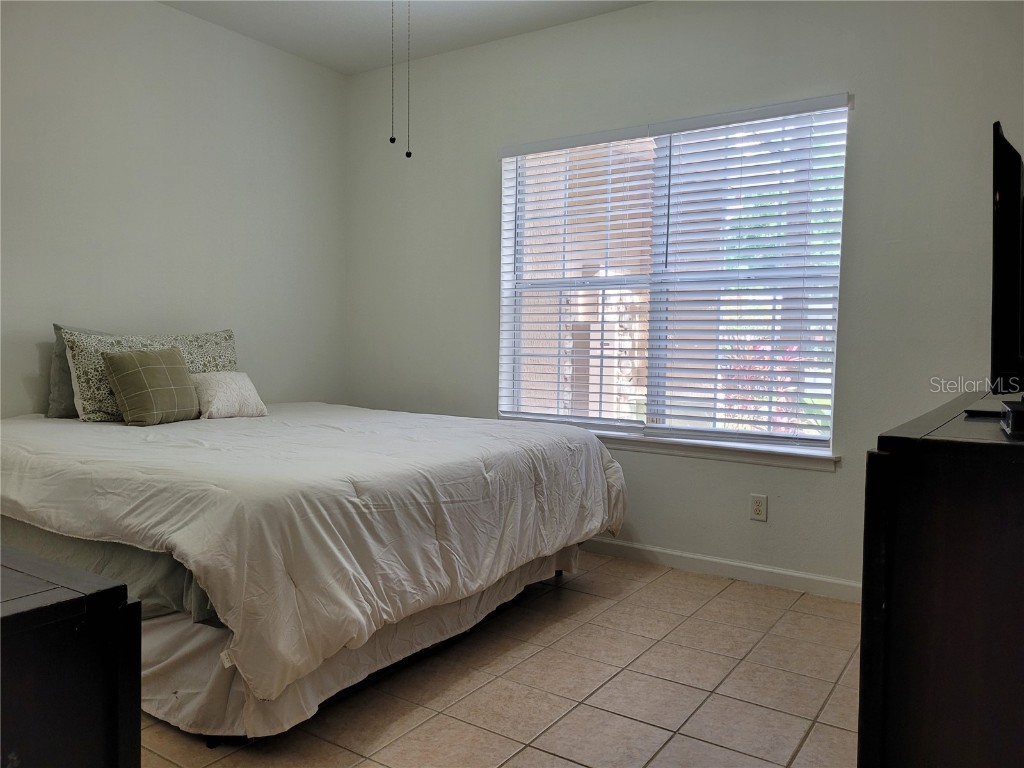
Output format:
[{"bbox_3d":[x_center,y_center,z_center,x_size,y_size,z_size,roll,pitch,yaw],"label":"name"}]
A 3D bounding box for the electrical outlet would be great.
[{"bbox_3d":[1.143,0.576,3.560,0.073,0.117,0.010,3,4,33],"label":"electrical outlet"}]

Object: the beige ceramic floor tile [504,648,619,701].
[{"bbox_3d":[0.170,0.969,2.567,0.302,0.010,0.302,3,4,33],"label":"beige ceramic floor tile"}]

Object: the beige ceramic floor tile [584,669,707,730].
[{"bbox_3d":[0.426,0.984,2.398,0.302,0.010,0.302,3,4,33],"label":"beige ceramic floor tile"}]

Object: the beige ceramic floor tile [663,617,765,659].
[{"bbox_3d":[0.755,0.953,2.876,0.299,0.012,0.299,3,4,33],"label":"beige ceramic floor tile"}]

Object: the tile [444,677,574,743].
[{"bbox_3d":[-0.002,0.970,2.283,0.299,0.012,0.299,3,4,33],"label":"tile"}]

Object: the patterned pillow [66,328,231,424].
[{"bbox_3d":[-1.708,-0.066,3.788,0.170,0.439,0.902,-22,-10,32],"label":"patterned pillow"}]

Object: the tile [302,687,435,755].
[{"bbox_3d":[-0.424,0.975,2.224,0.302,0.010,0.302,3,4,33],"label":"tile"}]

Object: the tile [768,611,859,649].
[{"bbox_3d":[1.176,0.957,2.962,0.299,0.012,0.299,3,4,33],"label":"tile"}]

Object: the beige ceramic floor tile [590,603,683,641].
[{"bbox_3d":[0.501,0.938,3.043,0.299,0.012,0.299,3,4,33],"label":"beige ceramic floor tile"}]

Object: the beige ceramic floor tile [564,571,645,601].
[{"bbox_3d":[0.422,0.924,3.503,0.302,0.010,0.302,3,4,33],"label":"beige ceramic floor tile"}]

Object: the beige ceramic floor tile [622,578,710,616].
[{"bbox_3d":[0.669,0.928,3.296,0.299,0.012,0.299,3,4,33],"label":"beige ceramic floor tile"}]

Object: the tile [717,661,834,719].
[{"bbox_3d":[0.841,0.978,2.455,0.299,0.012,0.299,3,4,33],"label":"tile"}]

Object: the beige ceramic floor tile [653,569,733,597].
[{"bbox_3d":[0.847,0.928,3.591,0.302,0.010,0.302,3,4,33],"label":"beige ceramic floor tile"}]

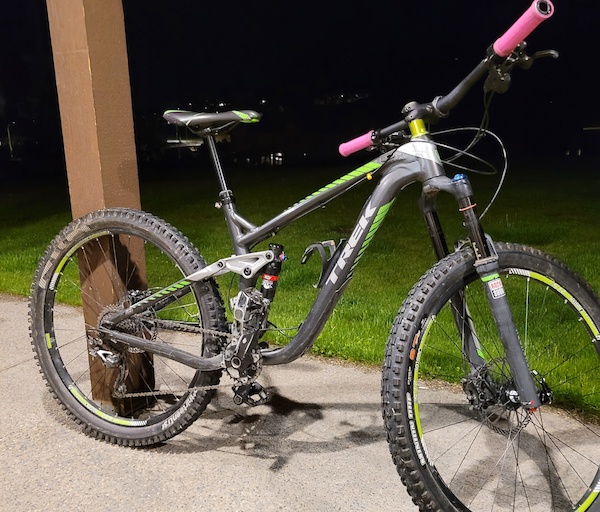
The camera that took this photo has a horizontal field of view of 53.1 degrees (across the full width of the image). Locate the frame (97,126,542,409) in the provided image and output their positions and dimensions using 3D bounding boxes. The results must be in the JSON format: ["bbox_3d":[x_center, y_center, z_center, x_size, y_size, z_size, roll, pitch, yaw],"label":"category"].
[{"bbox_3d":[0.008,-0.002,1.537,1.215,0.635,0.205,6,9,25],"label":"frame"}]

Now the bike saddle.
[{"bbox_3d":[-0.229,-0.355,1.593,0.278,0.068,0.143,6,9,25],"label":"bike saddle"}]

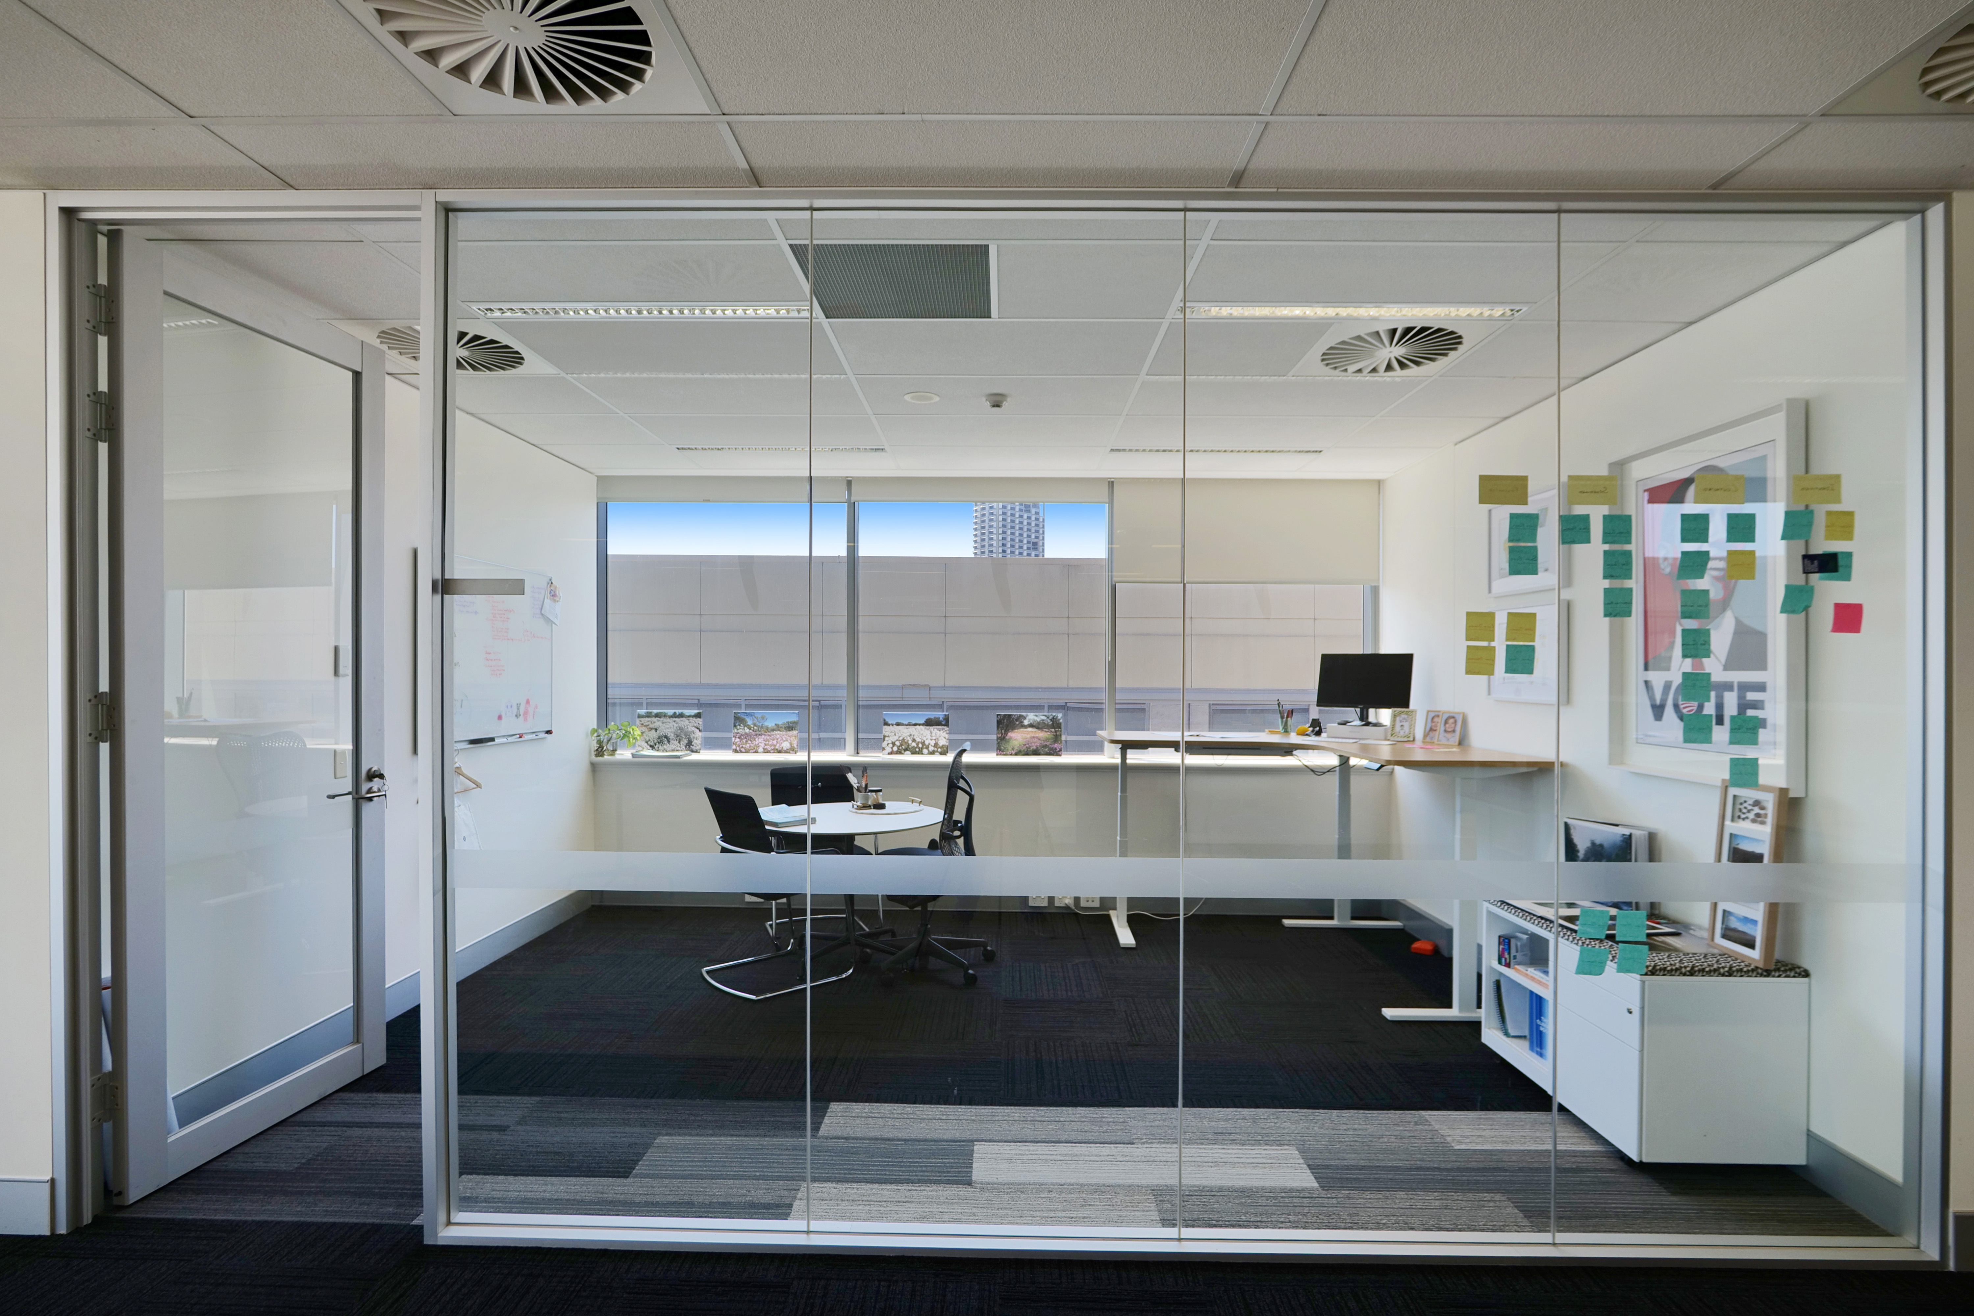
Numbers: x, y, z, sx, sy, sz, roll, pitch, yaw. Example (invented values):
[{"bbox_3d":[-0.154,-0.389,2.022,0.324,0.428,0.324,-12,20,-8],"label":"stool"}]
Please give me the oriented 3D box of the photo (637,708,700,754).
[{"bbox_3d":[-2.128,0.497,5.890,0.440,0.285,0.015,0,0,1],"label":"photo"}]

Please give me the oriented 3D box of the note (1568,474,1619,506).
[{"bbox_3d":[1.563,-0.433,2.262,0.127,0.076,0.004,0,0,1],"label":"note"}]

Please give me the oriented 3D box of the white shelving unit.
[{"bbox_3d":[2.190,1.234,3.016,0.495,0.630,0.830,0,0,1],"label":"white shelving unit"}]

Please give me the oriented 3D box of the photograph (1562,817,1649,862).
[{"bbox_3d":[2.343,0.782,3.325,0.035,0.290,0.285,0,0,-14],"label":"photograph"}]

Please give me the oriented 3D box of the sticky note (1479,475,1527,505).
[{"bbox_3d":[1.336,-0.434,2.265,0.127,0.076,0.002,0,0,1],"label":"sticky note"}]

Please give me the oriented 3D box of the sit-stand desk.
[{"bbox_3d":[1.550,0.996,4.477,1.830,1.118,1.530,0,0,1],"label":"sit-stand desk"}]

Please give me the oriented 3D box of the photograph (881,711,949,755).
[{"bbox_3d":[-0.448,0.485,5.600,0.420,0.290,0.020,0,-12,1],"label":"photograph"}]

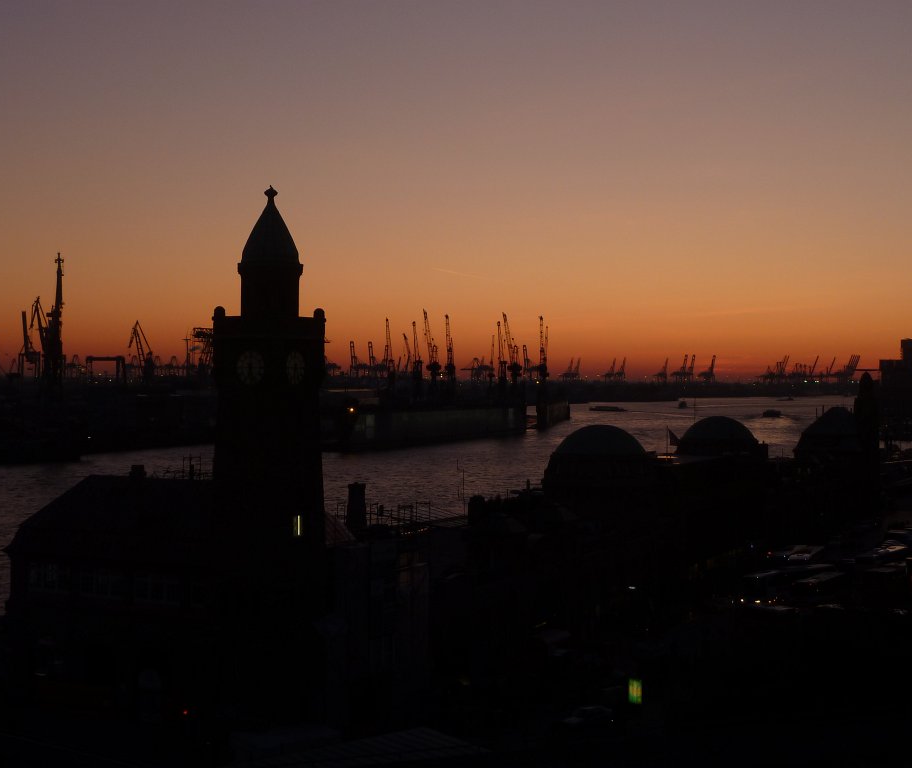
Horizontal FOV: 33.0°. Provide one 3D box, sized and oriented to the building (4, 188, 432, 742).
[{"bbox_3d":[-19.800,5.800,132.700,28.000,42.200,24.000,0,0,27],"label":"building"}]

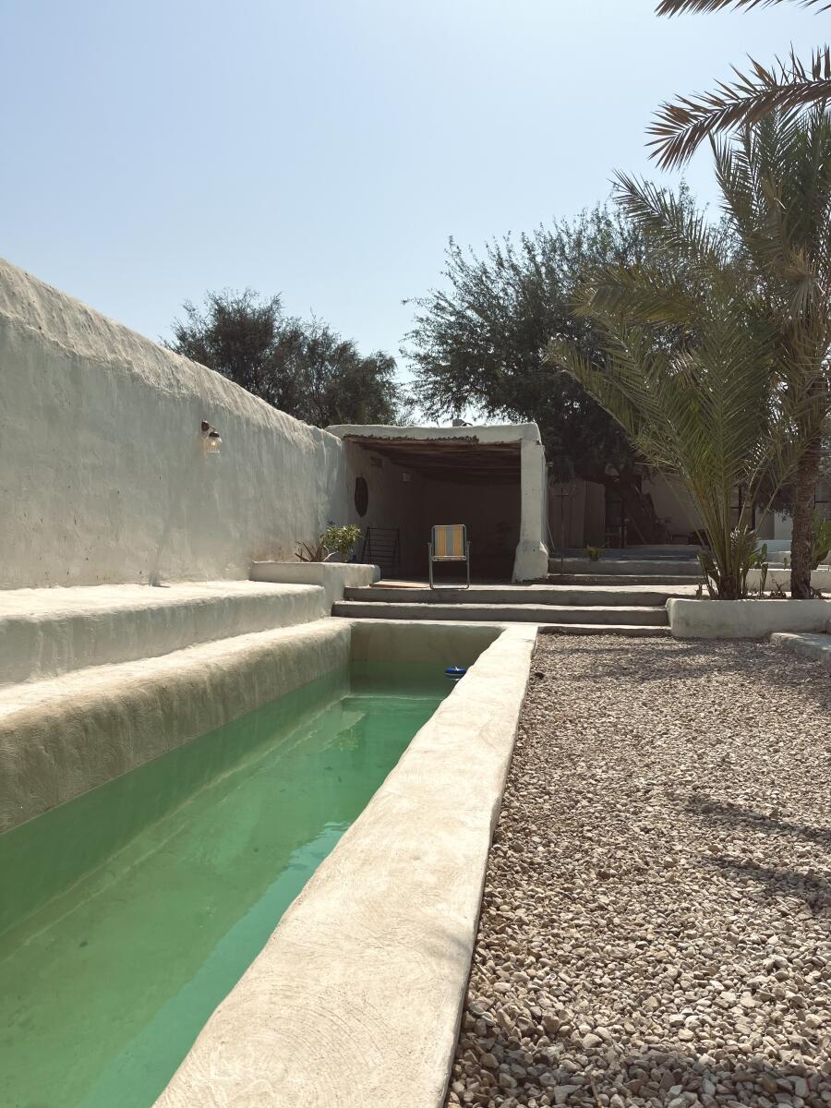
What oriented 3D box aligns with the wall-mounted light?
[{"bbox_3d":[-2.090,-1.190,8.500,0.210,0.340,0.150,0,-1,9],"label":"wall-mounted light"}]

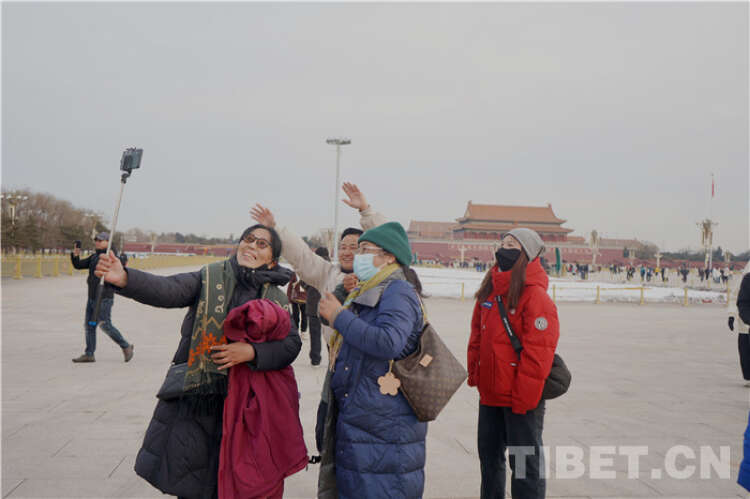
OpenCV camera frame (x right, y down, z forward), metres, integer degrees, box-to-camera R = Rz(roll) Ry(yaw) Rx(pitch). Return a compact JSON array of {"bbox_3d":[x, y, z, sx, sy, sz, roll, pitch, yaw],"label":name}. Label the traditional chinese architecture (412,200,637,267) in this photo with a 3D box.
[{"bbox_3d":[77.076,-8.057,369.000,120.000,35.000,40.000,2,-1,-12],"label":"traditional chinese architecture"}]

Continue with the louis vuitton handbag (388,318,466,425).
[{"bbox_3d":[0.230,0.519,2.900,0.290,0.310,0.130,-36,15,-20],"label":"louis vuitton handbag"}]

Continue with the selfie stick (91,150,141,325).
[{"bbox_3d":[-0.933,-0.043,2.450,0.130,0.650,0.075,13,0,39],"label":"selfie stick"}]

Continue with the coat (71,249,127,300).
[{"bbox_3d":[-3.663,0.331,9.100,0.500,0.680,0.640,2,-1,-37],"label":"coat"}]

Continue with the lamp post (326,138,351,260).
[{"bbox_3d":[-7.109,-9.031,132.000,4.400,25.000,4.400,1,-1,0],"label":"lamp post"}]

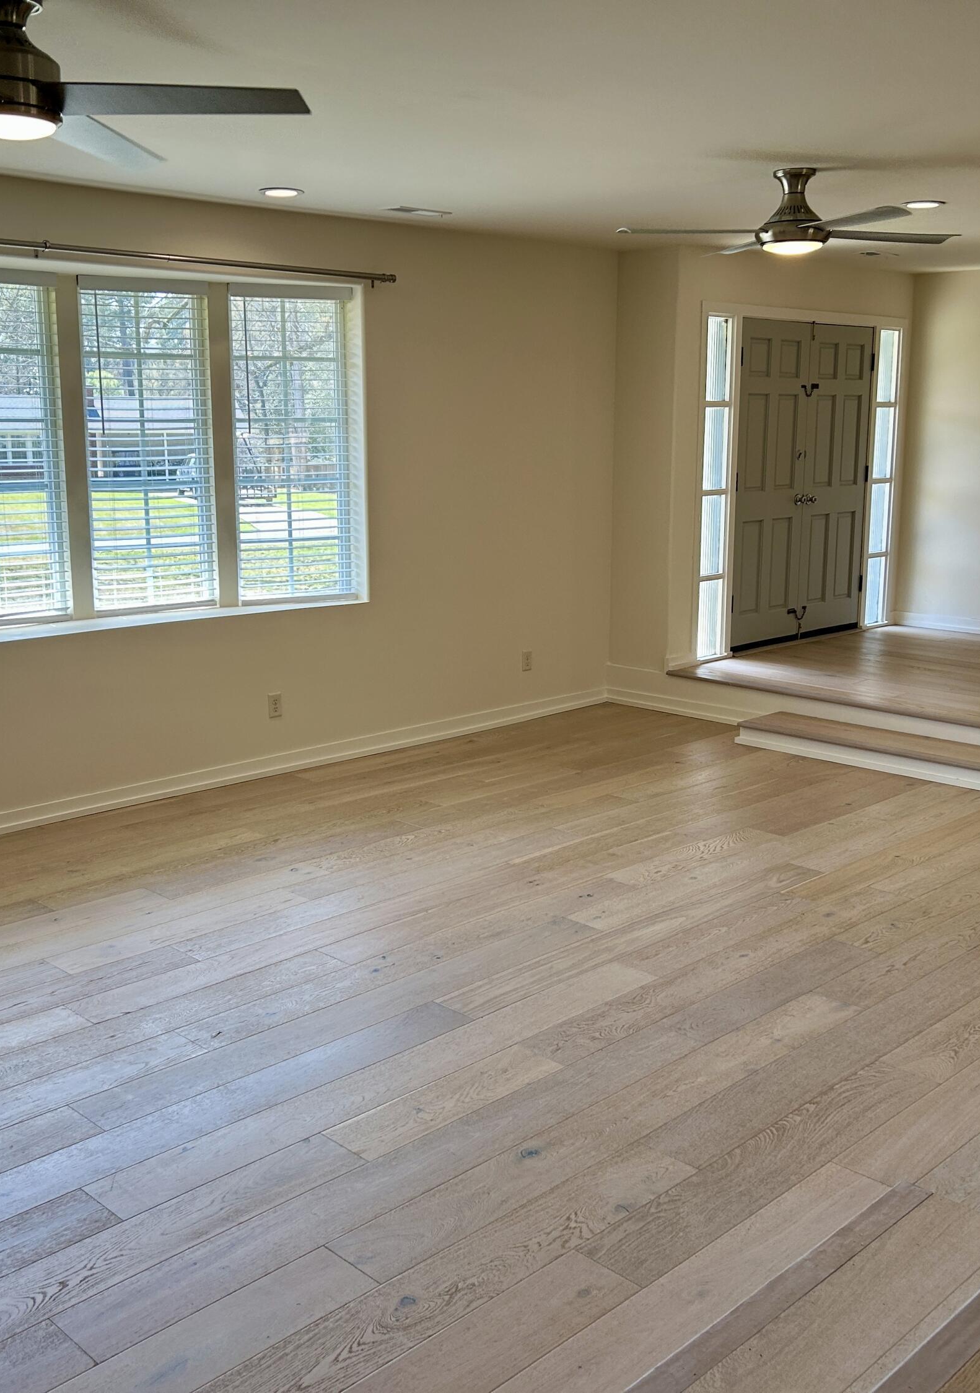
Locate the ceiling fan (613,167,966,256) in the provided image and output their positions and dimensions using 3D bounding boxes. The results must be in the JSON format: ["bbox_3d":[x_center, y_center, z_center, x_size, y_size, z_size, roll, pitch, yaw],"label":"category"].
[{"bbox_3d":[1.174,-1.877,5.404,1.320,0.330,1.320,-1,11,-5],"label":"ceiling fan"}]

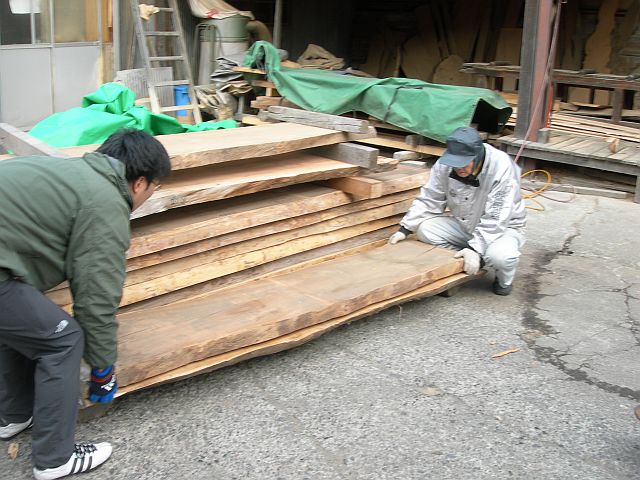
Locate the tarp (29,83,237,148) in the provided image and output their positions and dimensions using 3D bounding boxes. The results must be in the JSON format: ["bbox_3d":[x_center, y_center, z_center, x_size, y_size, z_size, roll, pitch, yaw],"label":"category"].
[{"bbox_3d":[-1.295,-0.864,4.800,1.420,0.400,0.680,-15,23,-41],"label":"tarp"}]

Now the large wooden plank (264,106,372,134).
[{"bbox_3d":[-0.045,-1.136,6.655,0.115,0.115,1.300,-15,23,-41],"label":"large wooden plank"}]

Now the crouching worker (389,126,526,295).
[{"bbox_3d":[0.871,-0.204,4.420,0.700,0.950,0.680,15,22,40],"label":"crouching worker"}]

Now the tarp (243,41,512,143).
[{"bbox_3d":[0.540,-1.712,8.016,0.750,0.840,3.400,-15,23,-41],"label":"tarp"}]

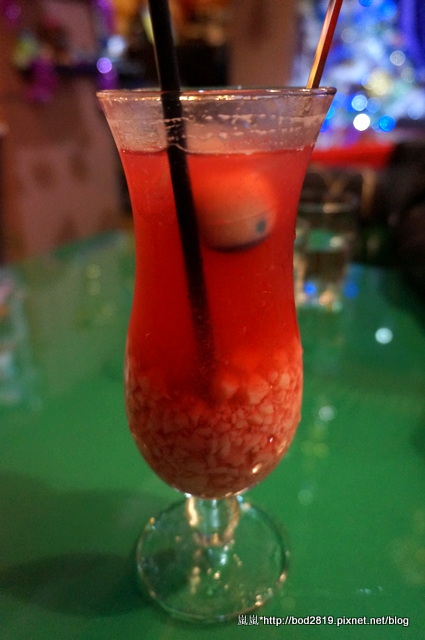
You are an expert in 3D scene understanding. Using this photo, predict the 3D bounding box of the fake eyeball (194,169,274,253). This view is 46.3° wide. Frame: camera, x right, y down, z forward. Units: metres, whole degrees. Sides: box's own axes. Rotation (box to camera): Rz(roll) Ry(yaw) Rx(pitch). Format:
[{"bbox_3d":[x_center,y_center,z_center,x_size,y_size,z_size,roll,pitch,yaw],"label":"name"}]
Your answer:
[{"bbox_3d":[0.008,-0.039,0.176,0.028,0.028,0.028,4,32,-3],"label":"fake eyeball"}]

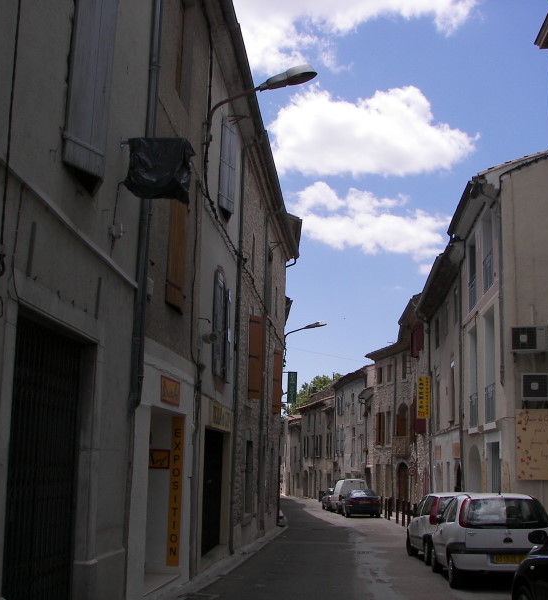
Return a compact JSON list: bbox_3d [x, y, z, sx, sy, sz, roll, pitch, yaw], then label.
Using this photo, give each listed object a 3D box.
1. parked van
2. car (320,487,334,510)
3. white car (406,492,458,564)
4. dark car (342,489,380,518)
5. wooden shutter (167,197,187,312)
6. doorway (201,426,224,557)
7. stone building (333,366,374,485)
[{"bbox_3d":[4.490,11.670,49.600,1.810,1.940,4.500,2,-12,-3],"label":"parked van"},{"bbox_3d":[4.190,12.828,53.645,1.700,1.420,4.100,2,-12,-5],"label":"car"},{"bbox_3d":[4.018,5.039,18.509,1.660,1.470,3.830,1,-13,2],"label":"white car"},{"bbox_3d":[4.466,10.630,43.525,1.730,1.410,4.450,1,-13,1],"label":"dark car"},{"bbox_3d":[-1.336,-0.669,11.449,0.070,1.650,0.980,0,-10,6],"label":"wooden shutter"},{"bbox_3d":[-1.172,3.528,15.579,0.220,2.200,2.900,1,-10,4],"label":"doorway"},{"bbox_3d":[9.030,10.243,59.974,7.500,9.300,13.000,2,-10,-5],"label":"stone building"}]

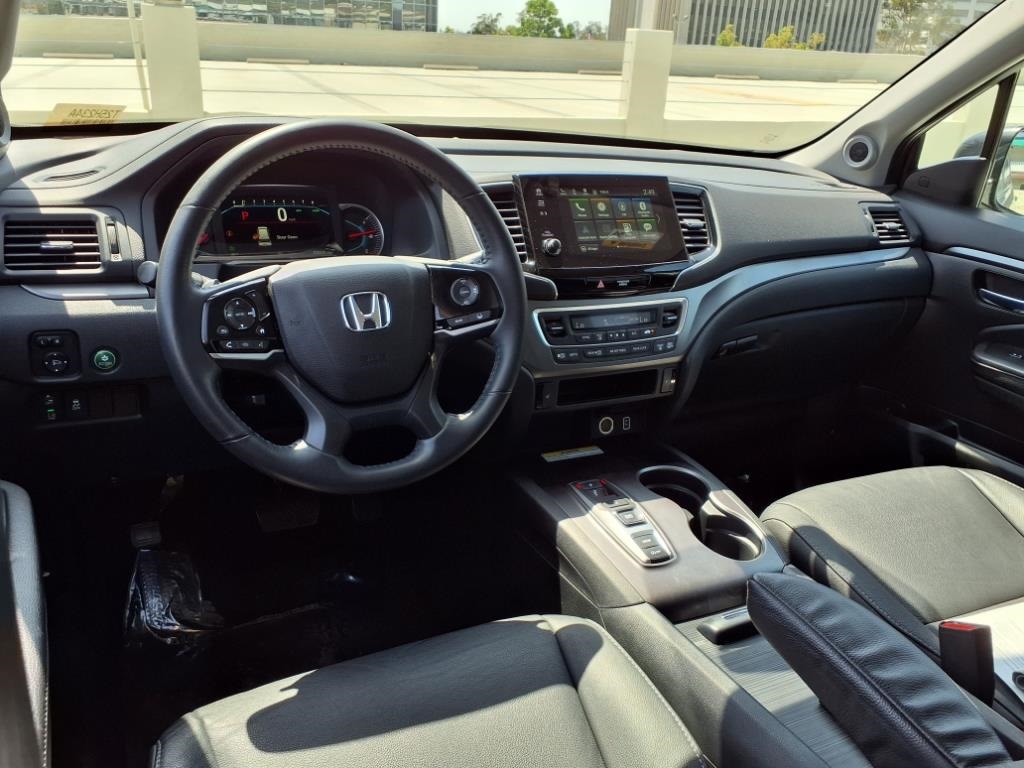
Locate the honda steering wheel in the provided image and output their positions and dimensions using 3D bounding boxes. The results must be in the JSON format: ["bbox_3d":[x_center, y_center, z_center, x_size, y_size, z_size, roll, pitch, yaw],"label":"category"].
[{"bbox_3d":[-0.167,-0.077,0.843,0.382,0.382,0.095,-8,4,-25],"label":"honda steering wheel"}]

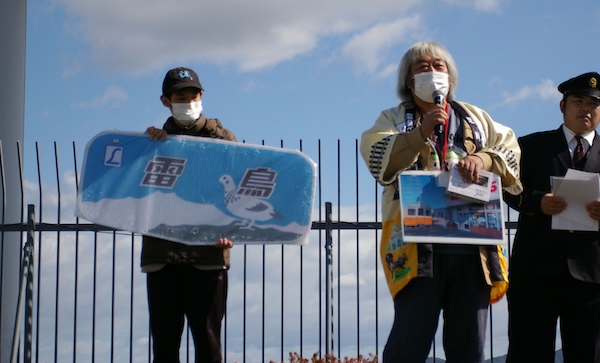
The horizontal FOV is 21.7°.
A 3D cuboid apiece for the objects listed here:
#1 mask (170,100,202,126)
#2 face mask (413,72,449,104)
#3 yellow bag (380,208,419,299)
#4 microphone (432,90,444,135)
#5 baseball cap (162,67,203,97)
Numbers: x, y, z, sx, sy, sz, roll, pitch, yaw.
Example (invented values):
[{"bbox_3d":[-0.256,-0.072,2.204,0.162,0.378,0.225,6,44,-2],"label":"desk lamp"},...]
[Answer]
[{"bbox_3d":[-0.472,-0.284,6.550,0.140,0.110,0.090,3,-1,-22],"label":"mask"},{"bbox_3d":[0.521,-0.378,6.250,0.140,0.120,0.090,2,-3,-14],"label":"face mask"},{"bbox_3d":[0.399,0.289,6.280,0.150,0.350,0.130,-2,-8,15],"label":"yellow bag"},{"bbox_3d":[0.539,-0.266,6.080,0.050,0.190,0.050,0,-25,0],"label":"microphone"},{"bbox_3d":[-0.493,-0.420,6.570,0.170,0.130,0.250,3,-1,-20],"label":"baseball cap"}]

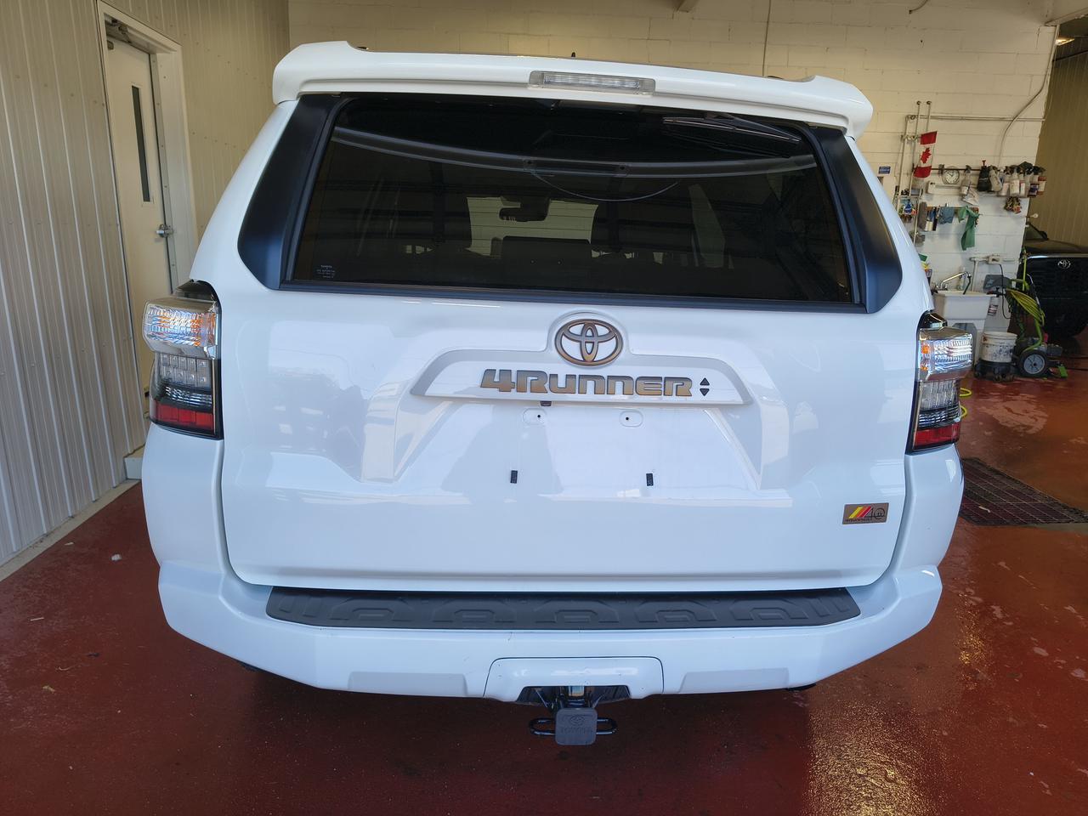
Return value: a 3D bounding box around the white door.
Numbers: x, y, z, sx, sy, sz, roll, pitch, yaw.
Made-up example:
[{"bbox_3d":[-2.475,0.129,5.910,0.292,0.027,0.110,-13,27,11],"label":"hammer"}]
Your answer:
[{"bbox_3d":[-2.463,-1.066,4.506,0.050,2.170,0.890,0,14,-3],"label":"white door"}]

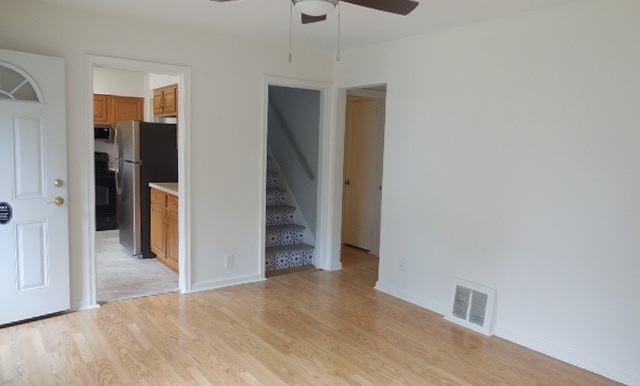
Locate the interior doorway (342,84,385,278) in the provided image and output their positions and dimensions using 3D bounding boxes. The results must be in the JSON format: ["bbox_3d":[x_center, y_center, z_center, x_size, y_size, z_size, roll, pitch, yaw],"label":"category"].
[{"bbox_3d":[0.457,-0.082,4.946,0.141,2.051,0.770,-3,8,-36],"label":"interior doorway"}]

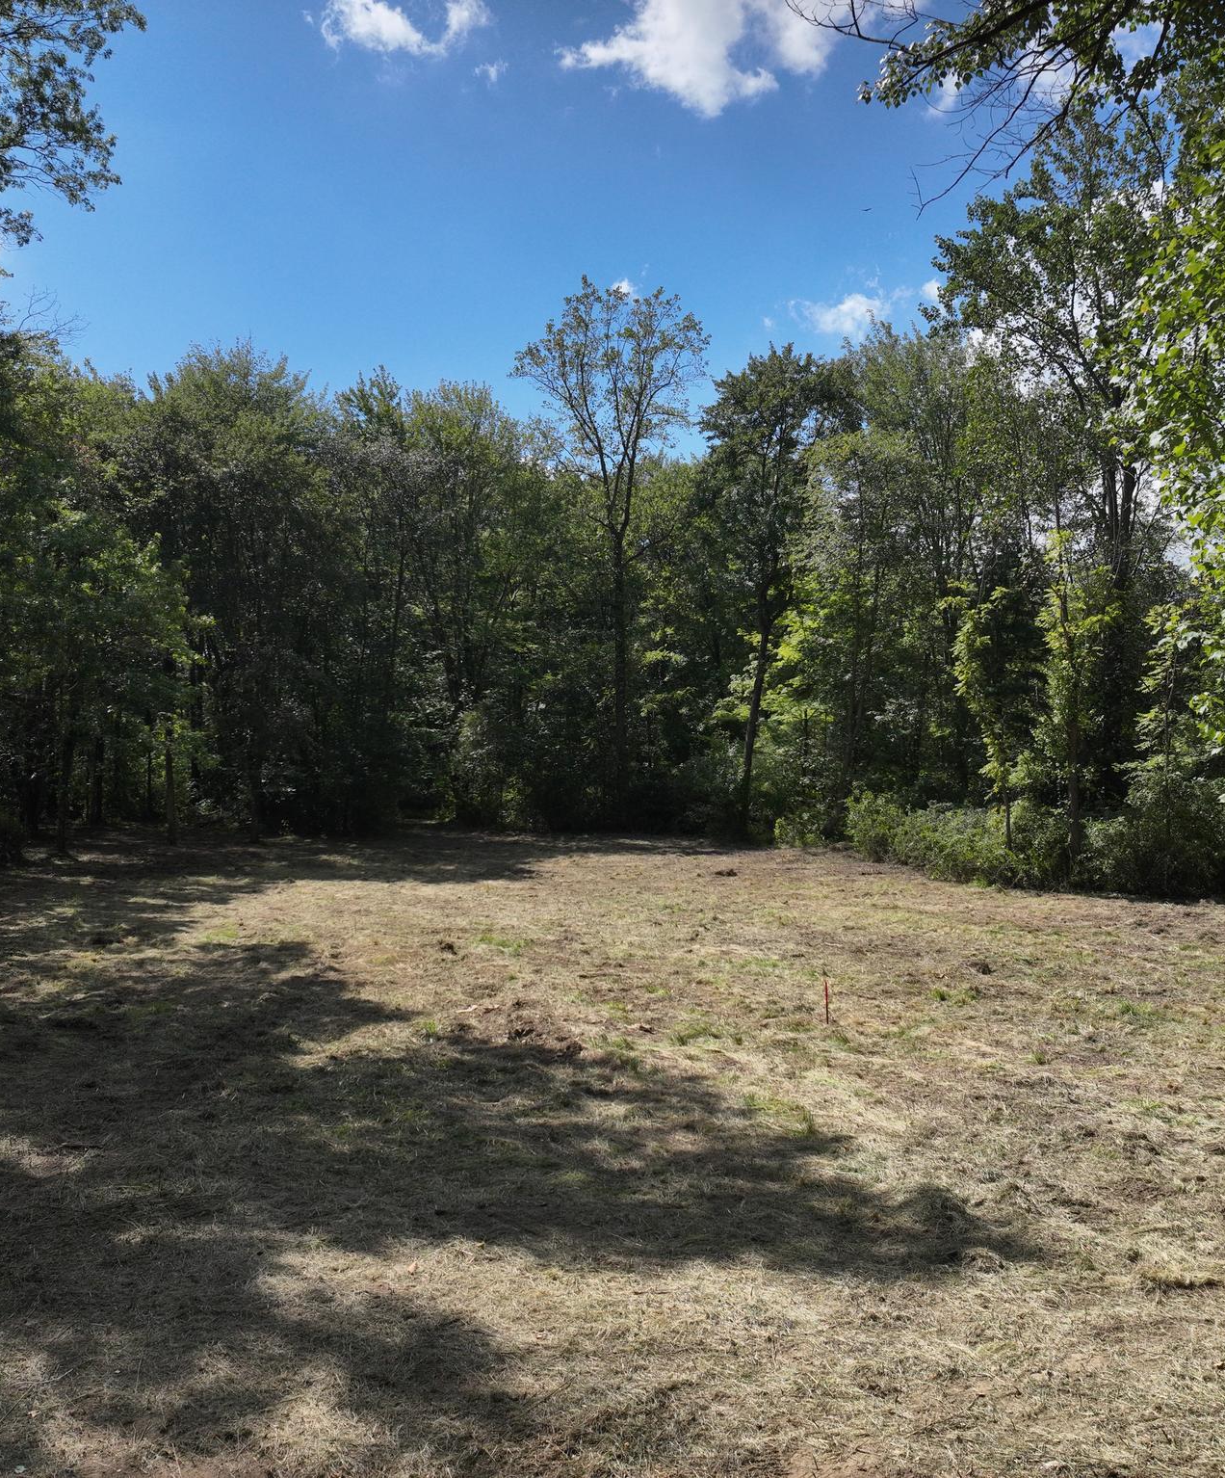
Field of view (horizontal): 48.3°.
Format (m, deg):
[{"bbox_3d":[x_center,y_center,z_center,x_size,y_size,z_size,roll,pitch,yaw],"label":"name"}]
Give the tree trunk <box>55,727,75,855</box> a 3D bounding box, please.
[{"bbox_3d":[-16.609,1.544,41.500,0.330,3.840,0.330,3,0,-22],"label":"tree trunk"}]

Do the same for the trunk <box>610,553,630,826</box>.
[{"bbox_3d":[0.302,-1.935,52.000,0.500,10.550,0.500,-1,0,0],"label":"trunk"}]

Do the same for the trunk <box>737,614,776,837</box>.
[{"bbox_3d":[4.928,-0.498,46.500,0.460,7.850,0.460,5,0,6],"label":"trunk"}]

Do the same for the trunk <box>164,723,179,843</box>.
[{"bbox_3d":[-14.522,1.446,45.000,0.290,4.010,0.290,-1,0,0],"label":"trunk"}]

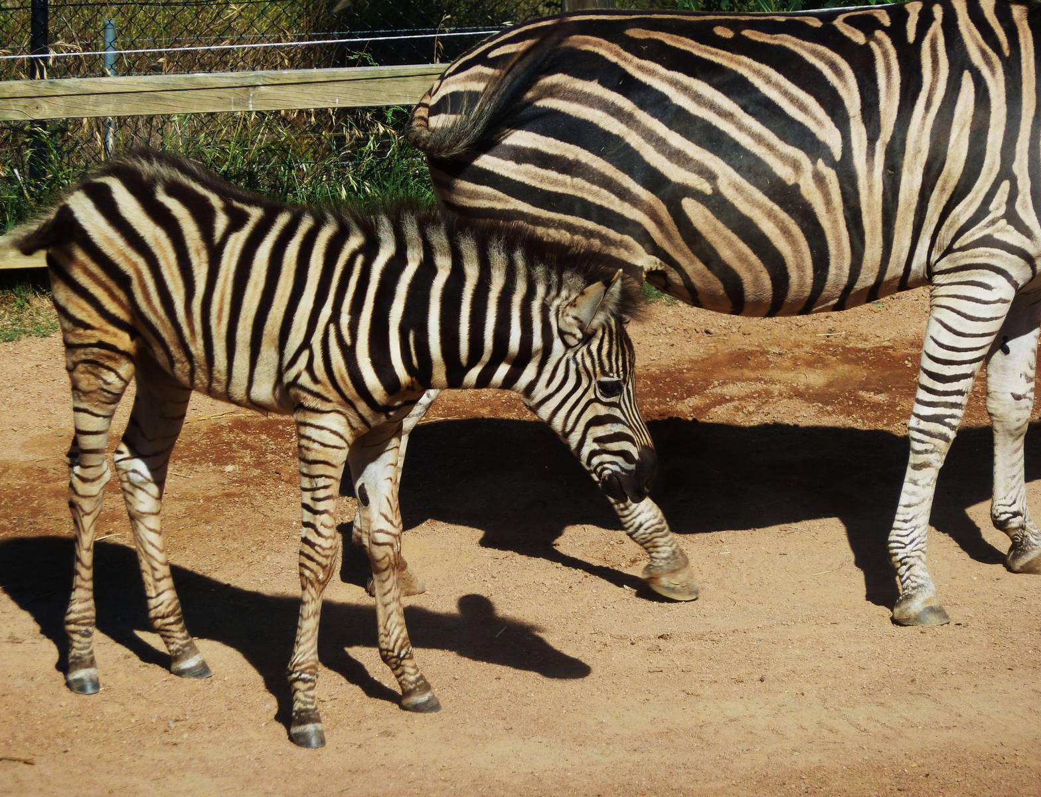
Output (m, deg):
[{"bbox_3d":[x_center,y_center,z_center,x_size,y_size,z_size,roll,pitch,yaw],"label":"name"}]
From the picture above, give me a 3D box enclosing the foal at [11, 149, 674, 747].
[{"bbox_3d":[-0.354,0.086,13.823,1.204,0.971,0.320,8,18,25],"label":"foal"}]

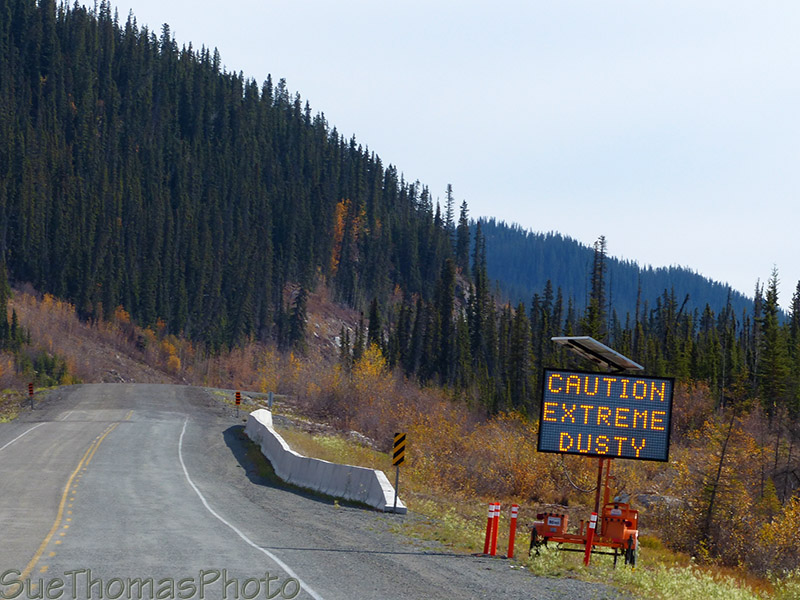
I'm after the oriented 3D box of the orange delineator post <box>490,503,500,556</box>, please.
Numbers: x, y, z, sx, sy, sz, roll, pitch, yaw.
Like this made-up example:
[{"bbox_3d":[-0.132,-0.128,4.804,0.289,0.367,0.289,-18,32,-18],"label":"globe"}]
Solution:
[{"bbox_3d":[1.850,4.429,112.000,0.100,1.020,0.100,4,-1,2],"label":"orange delineator post"}]

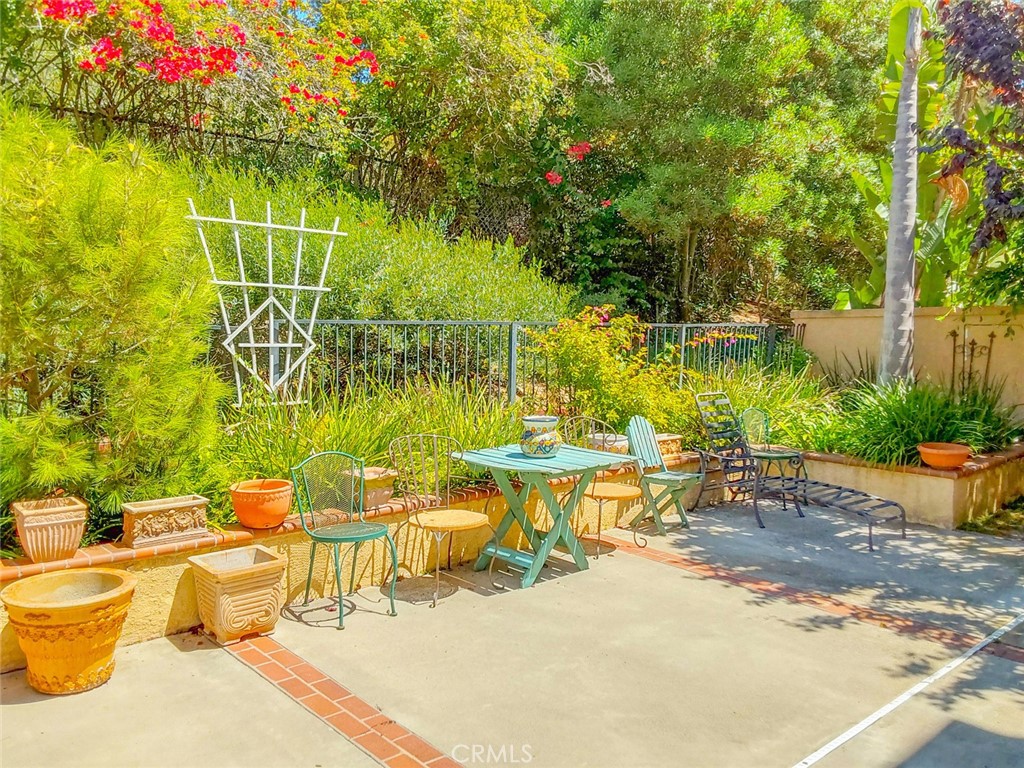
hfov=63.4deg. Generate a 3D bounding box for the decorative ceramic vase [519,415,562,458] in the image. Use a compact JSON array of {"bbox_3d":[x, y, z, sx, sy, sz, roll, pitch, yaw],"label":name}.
[{"bbox_3d":[0.185,0.337,5.274,0.267,0.225,0.267,1,5,0],"label":"decorative ceramic vase"}]

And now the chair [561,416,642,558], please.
[{"bbox_3d":[0.622,0.698,5.800,0.500,0.900,0.470,-3,6,-43],"label":"chair"}]

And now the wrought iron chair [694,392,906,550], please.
[{"bbox_3d":[2.234,0.628,6.575,0.600,0.980,1.620,-3,6,-43],"label":"wrought iron chair"}]

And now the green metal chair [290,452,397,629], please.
[{"bbox_3d":[-0.884,0.801,4.438,0.440,0.850,0.470,-3,6,-43],"label":"green metal chair"}]

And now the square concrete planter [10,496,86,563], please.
[{"bbox_3d":[-2.094,0.670,3.770,0.255,0.240,0.270,-3,6,-42],"label":"square concrete planter"}]

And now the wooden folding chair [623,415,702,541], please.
[{"bbox_3d":[1.161,0.683,6.362,0.380,0.860,0.540,-3,6,-43],"label":"wooden folding chair"}]

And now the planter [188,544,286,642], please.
[{"bbox_3d":[-1.363,1.061,4.146,0.360,0.360,0.365,-3,6,-43],"label":"planter"}]

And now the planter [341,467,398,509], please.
[{"bbox_3d":[-0.843,0.623,4.948,0.265,0.195,0.270,-3,6,-43],"label":"planter"}]

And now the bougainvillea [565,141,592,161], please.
[{"bbox_3d":[0.896,-3.101,11.000,0.345,0.266,0.270,1,5,0],"label":"bougainvillea"}]

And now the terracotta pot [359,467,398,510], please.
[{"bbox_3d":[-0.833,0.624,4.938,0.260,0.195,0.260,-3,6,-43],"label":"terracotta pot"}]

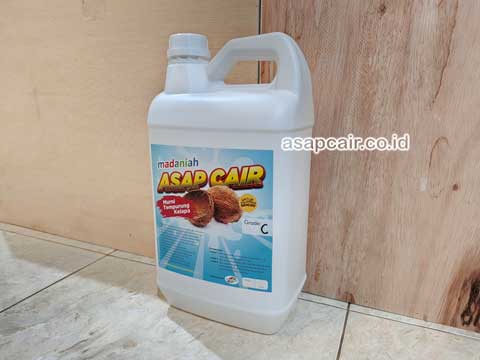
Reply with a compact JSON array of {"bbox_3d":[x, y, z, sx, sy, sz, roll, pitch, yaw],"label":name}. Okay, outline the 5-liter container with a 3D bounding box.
[{"bbox_3d":[-0.009,-0.001,0.380,0.177,0.315,0.125,6,14,22],"label":"5-liter container"}]

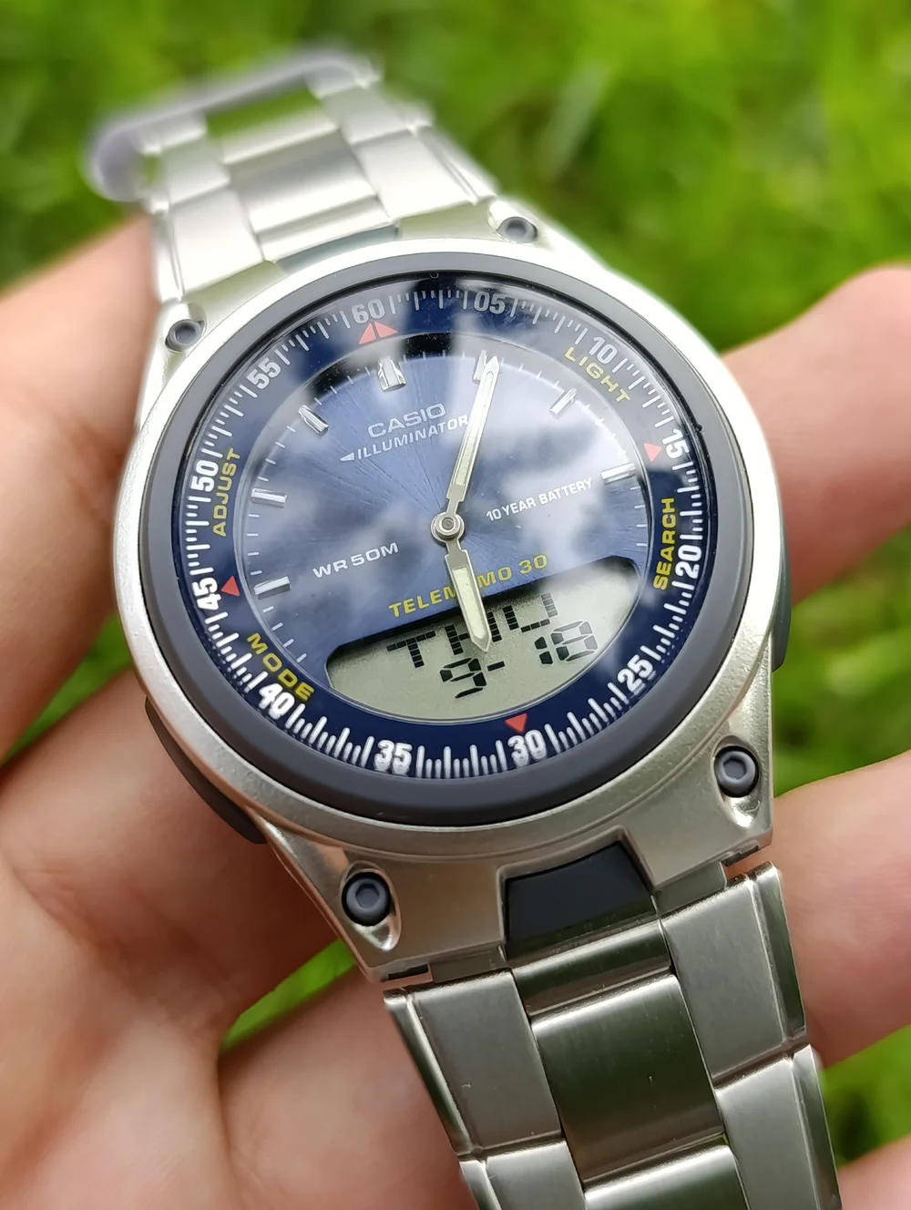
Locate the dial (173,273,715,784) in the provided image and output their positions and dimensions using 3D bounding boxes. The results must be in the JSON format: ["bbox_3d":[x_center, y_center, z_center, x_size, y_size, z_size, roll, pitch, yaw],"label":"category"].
[{"bbox_3d":[-0.001,-0.006,0.048,0.032,0.002,0.032,-19,73,-3],"label":"dial"}]

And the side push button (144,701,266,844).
[{"bbox_3d":[-0.015,0.010,0.048,0.011,0.004,0.002,42,80,14],"label":"side push button"}]

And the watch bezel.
[{"bbox_3d":[-0.001,-0.005,0.048,0.040,0.004,0.040,-19,73,-3],"label":"watch bezel"}]

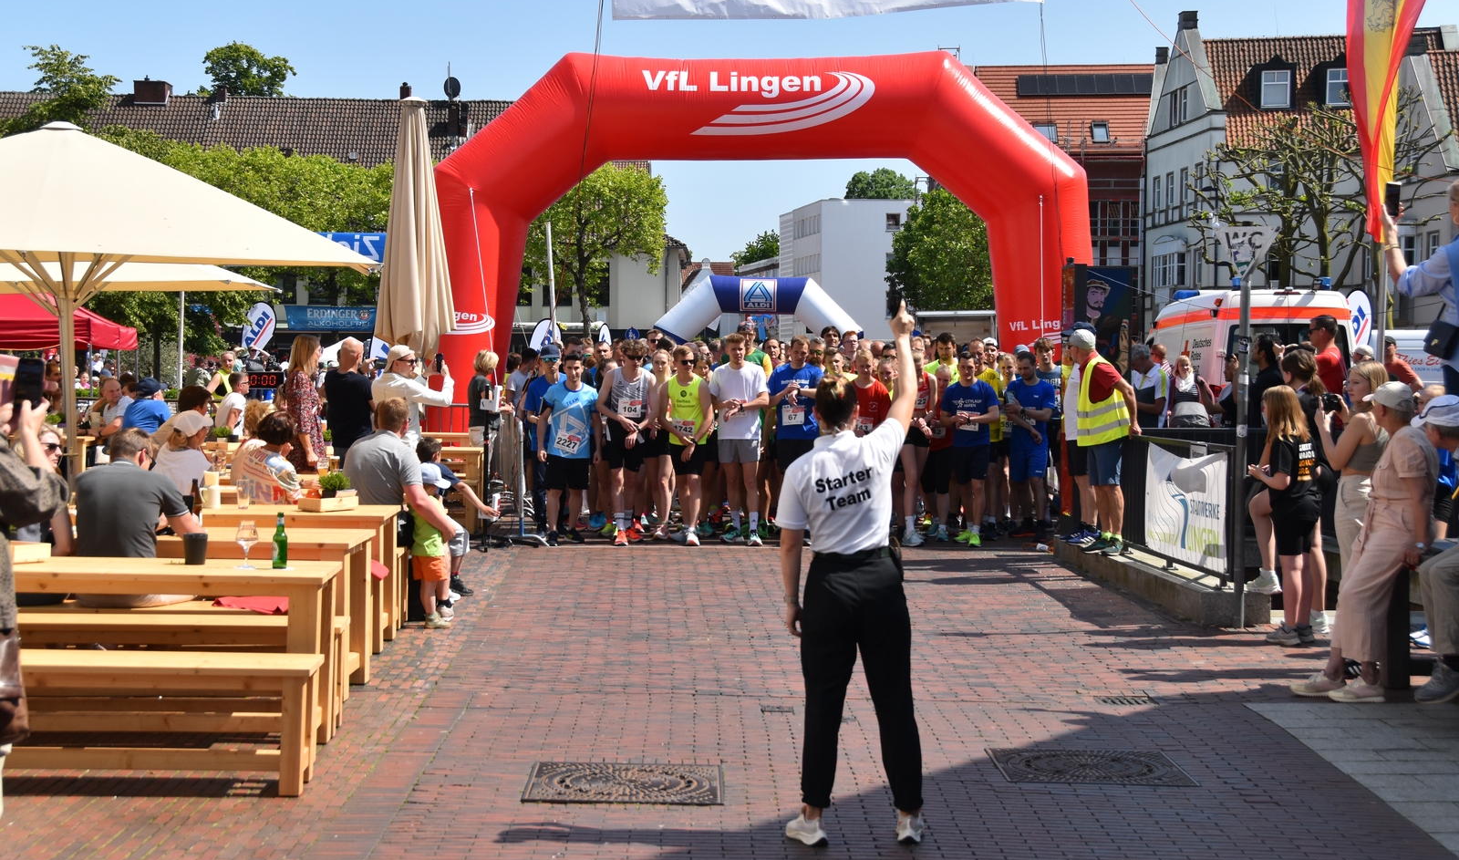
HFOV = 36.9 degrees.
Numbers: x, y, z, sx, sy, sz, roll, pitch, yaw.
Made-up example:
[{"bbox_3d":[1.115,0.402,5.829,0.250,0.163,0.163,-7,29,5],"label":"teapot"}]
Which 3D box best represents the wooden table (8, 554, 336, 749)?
[{"bbox_3d":[-2.770,0.965,9.520,2.050,0.730,0.700,2,2,-1],"label":"wooden table"}]

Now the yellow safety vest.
[{"bbox_3d":[2.926,-0.227,17.100,0.310,0.700,0.460,0,3,-16],"label":"yellow safety vest"}]

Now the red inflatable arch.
[{"bbox_3d":[0.319,-1.490,22.256,6.850,4.600,1.100,0,3,0],"label":"red inflatable arch"}]

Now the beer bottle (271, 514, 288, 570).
[{"bbox_3d":[-1.950,0.482,9.500,0.064,0.241,0.064,0,2,0],"label":"beer bottle"}]

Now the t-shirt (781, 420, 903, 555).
[{"bbox_3d":[0.385,0.198,7.616,0.430,0.470,0.280,0,3,5],"label":"t-shirt"}]

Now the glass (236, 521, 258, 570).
[{"bbox_3d":[-2.019,0.473,9.150,0.094,0.195,0.094,0,3,0],"label":"glass"}]

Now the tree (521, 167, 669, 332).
[{"bbox_3d":[-3.624,-3.680,55.000,4.300,6.290,4.200,0,2,0],"label":"tree"}]

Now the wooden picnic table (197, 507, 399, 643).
[{"bbox_3d":[-3.033,0.822,12.169,2.340,0.760,0.720,1,3,2],"label":"wooden picnic table"}]

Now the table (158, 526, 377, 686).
[{"bbox_3d":[-2.840,0.880,10.830,2.050,0.730,0.700,1,2,0],"label":"table"}]

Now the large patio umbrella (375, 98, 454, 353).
[{"bbox_3d":[-2.669,-0.908,18.600,0.660,3.840,0.660,0,2,0],"label":"large patio umbrella"}]

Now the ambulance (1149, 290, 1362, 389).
[{"bbox_3d":[8.330,-1.020,35.500,2.000,2.620,5.600,0,2,-1],"label":"ambulance"}]

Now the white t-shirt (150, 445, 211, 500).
[{"bbox_3d":[-3.286,0.357,13.129,0.390,0.550,0.290,1,3,20],"label":"white t-shirt"}]

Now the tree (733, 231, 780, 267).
[{"bbox_3d":[3.549,-13.373,209.612,7.500,11.800,7.500,0,3,0],"label":"tree"}]

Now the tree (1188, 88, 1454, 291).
[{"bbox_3d":[14.017,-4.283,52.000,5.900,7.750,5.600,0,2,0],"label":"tree"}]

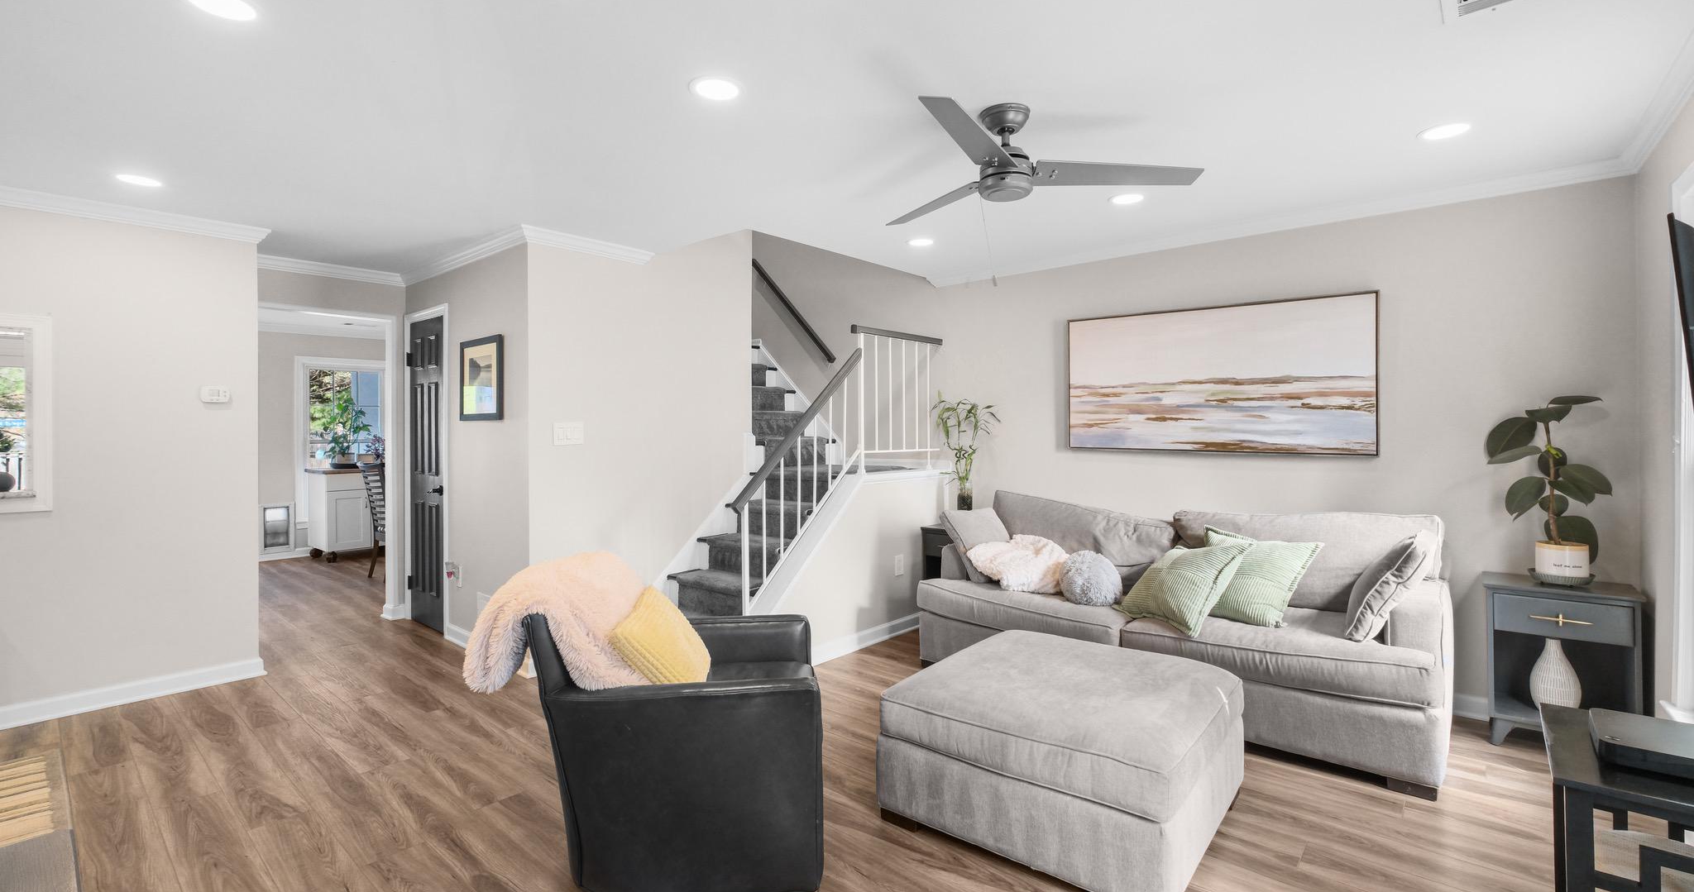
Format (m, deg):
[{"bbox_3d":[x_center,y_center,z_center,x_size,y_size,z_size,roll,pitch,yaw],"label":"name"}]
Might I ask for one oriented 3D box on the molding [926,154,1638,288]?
[{"bbox_3d":[1.838,-1.123,3.820,3.325,0.078,0.085,1,1,40],"label":"molding"}]

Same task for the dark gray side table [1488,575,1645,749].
[{"bbox_3d":[2.851,0.892,2.832,0.445,0.665,0.340,1,1,40],"label":"dark gray side table"}]

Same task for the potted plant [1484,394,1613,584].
[{"bbox_3d":[2.776,0.143,2.814,0.350,0.685,0.340,1,1,40],"label":"potted plant"}]

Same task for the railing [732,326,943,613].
[{"bbox_3d":[0.044,0.101,4.202,0.070,1.650,1.870,1,1,40],"label":"railing"}]

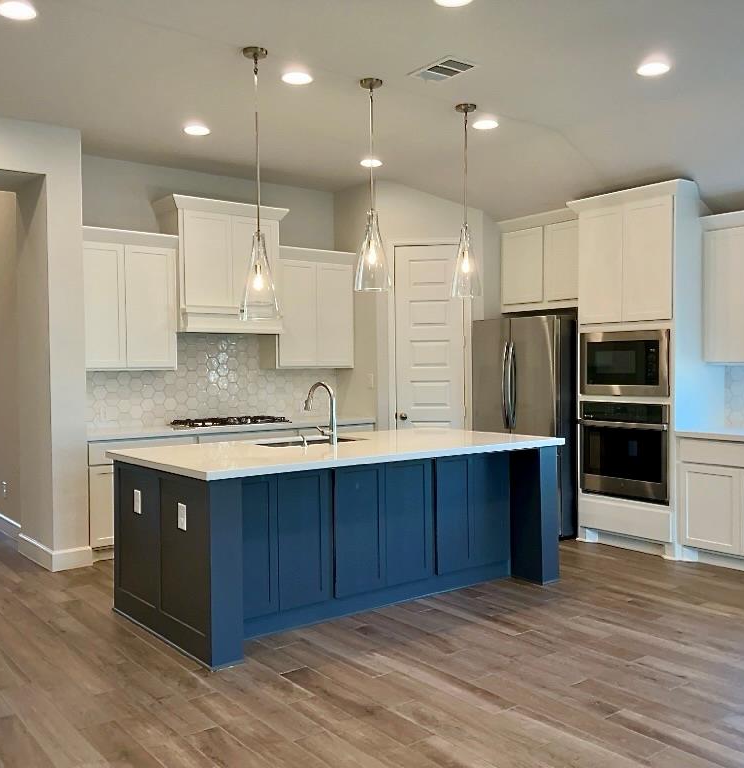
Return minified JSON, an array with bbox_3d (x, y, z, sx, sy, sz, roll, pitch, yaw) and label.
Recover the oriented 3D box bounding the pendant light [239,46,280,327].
[{"bbox_3d":[-0.601,-1.058,4.205,0.216,1.416,0.216,-1,1,0],"label":"pendant light"}]

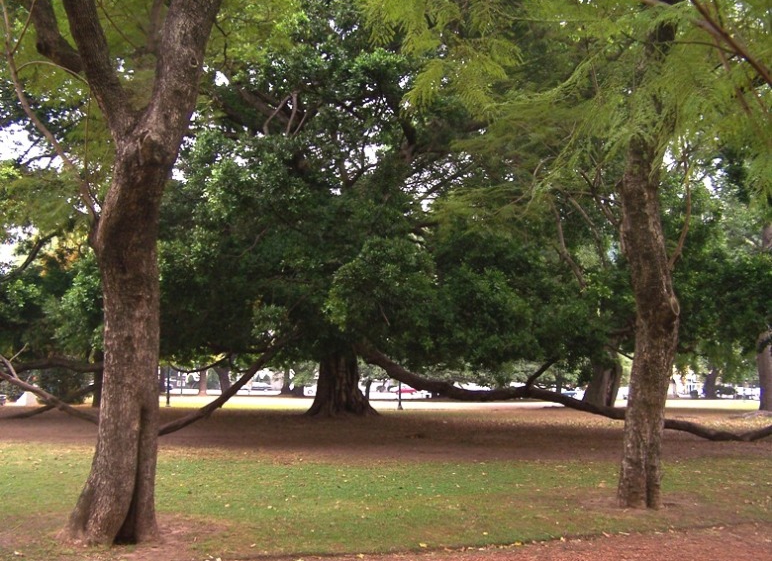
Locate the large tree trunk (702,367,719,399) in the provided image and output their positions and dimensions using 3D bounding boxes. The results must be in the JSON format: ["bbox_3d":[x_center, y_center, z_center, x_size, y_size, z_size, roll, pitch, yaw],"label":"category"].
[{"bbox_3d":[26.419,8.386,69.000,1.300,2.600,1.250,0,-7,0],"label":"large tree trunk"}]

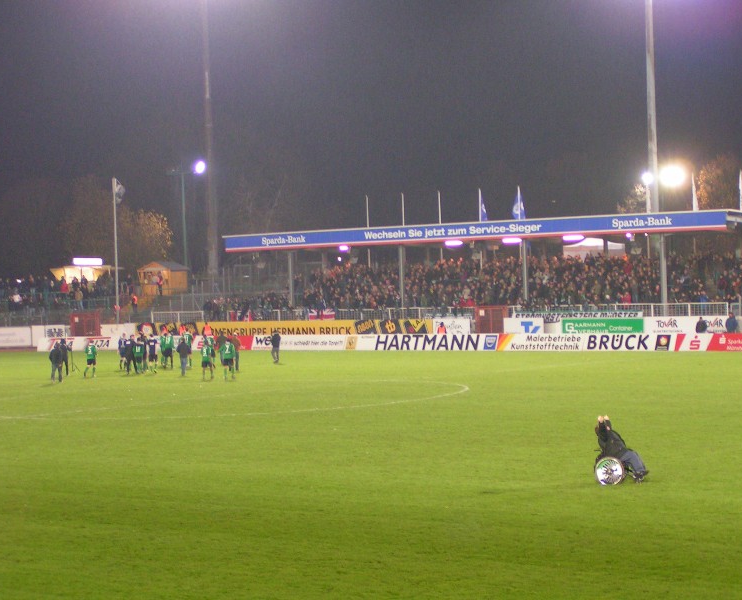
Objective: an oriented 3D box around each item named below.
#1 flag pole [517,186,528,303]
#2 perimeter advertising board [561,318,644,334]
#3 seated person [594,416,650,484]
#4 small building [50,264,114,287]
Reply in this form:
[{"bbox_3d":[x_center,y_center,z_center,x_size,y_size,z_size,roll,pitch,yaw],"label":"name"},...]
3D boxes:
[{"bbox_3d":[9.892,-3.648,120.000,0.130,7.500,0.130,-1,1,42],"label":"flag pole"},{"bbox_3d":[13.604,1.675,107.275,5.810,1.020,0.100,-1,1,42],"label":"perimeter advertising board"},{"bbox_3d":[5.097,3.010,37.000,1.070,1.350,0.560,-2,1,5],"label":"seated person"},{"bbox_3d":[-23.785,-1.602,150.000,5.200,2.600,3.000,-2,1,-2],"label":"small building"}]

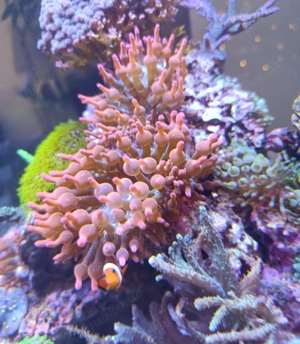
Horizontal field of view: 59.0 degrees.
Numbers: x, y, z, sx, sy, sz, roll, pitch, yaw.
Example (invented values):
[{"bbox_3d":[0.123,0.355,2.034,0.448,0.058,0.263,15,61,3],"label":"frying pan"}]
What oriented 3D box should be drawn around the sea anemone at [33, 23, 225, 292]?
[{"bbox_3d":[-0.031,-0.025,0.400,0.255,0.345,0.180,-1,6,6],"label":"sea anemone"}]

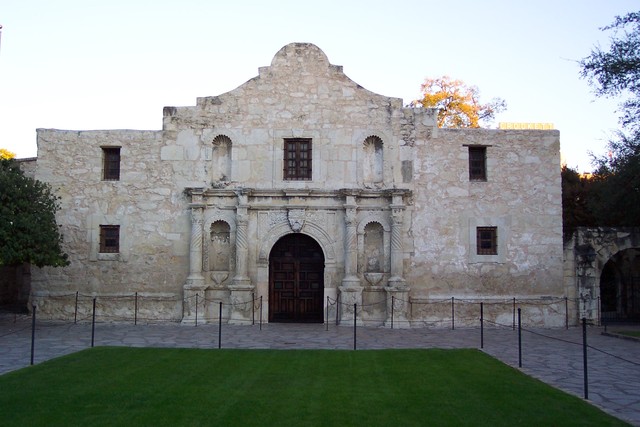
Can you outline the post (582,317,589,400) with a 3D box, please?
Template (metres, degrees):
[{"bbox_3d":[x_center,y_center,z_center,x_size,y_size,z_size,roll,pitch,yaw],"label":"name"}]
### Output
[{"bbox_3d":[3.707,2.030,9.437,0.052,1.117,0.052,0,-5,1],"label":"post"}]

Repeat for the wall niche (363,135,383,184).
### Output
[{"bbox_3d":[1.945,-1.894,24.750,0.732,1.808,0.420,0,-5,1],"label":"wall niche"}]

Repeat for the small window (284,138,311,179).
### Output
[{"bbox_3d":[-0.793,-1.947,24.714,1.032,1.552,0.200,0,-5,1],"label":"small window"}]

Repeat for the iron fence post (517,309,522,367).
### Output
[{"bbox_3d":[3.772,2.358,12.758,0.052,1.107,0.052,0,-5,1],"label":"iron fence post"}]

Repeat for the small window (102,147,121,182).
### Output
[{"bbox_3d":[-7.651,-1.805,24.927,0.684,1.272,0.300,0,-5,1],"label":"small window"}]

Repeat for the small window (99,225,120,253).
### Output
[{"bbox_3d":[-7.622,0.941,24.621,0.739,1.017,0.200,0,-5,1],"label":"small window"}]

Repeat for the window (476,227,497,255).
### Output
[{"bbox_3d":[5.981,0.999,24.267,0.736,1.002,0.200,0,-5,1],"label":"window"}]

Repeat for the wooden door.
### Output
[{"bbox_3d":[-0.841,2.364,24.679,2.019,3.226,0.150,0,-6,3],"label":"wooden door"}]

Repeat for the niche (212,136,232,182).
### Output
[{"bbox_3d":[-3.557,-1.960,24.897,0.734,1.782,0.420,0,-5,1],"label":"niche"}]

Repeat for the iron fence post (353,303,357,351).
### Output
[{"bbox_3d":[0.827,2.668,15.908,0.052,1.089,0.052,0,-5,1],"label":"iron fence post"}]

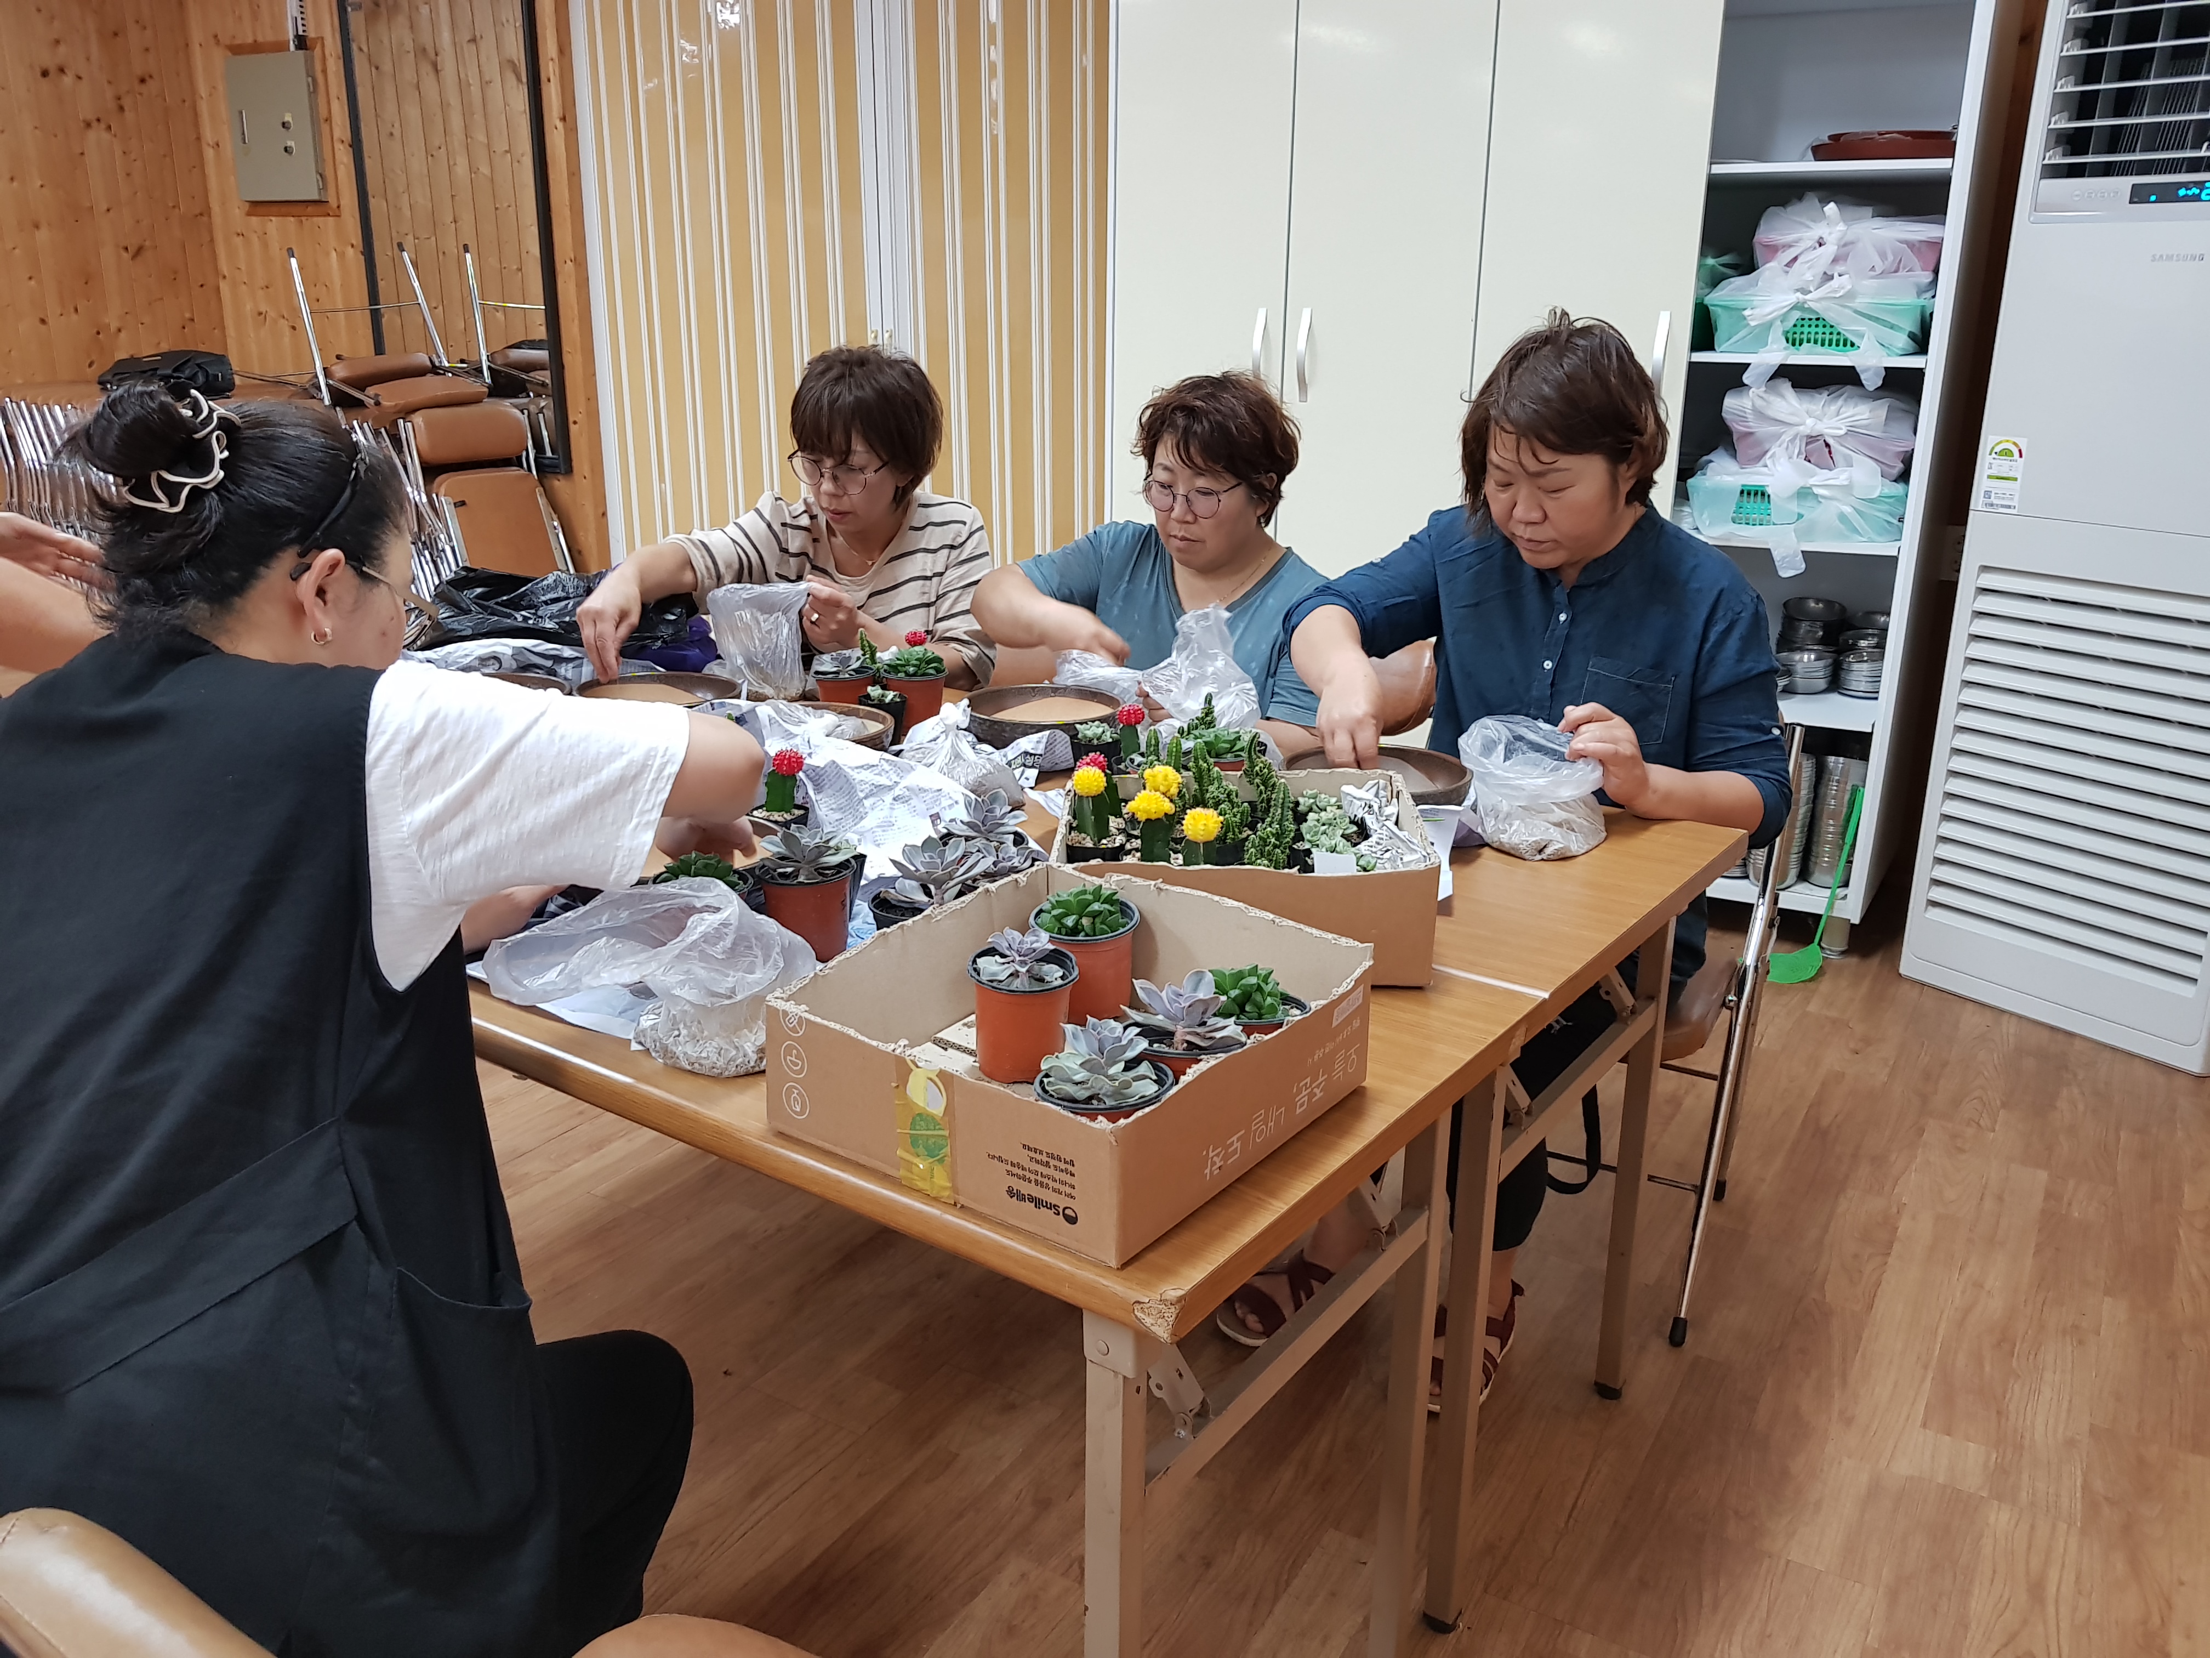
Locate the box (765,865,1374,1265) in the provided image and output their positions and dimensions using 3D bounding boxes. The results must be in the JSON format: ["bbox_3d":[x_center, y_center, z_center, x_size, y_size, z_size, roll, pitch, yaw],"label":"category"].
[{"bbox_3d":[-0.020,0.155,1.228,0.310,0.113,0.325,12,21,35],"label":"box"}]

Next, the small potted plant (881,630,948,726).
[{"bbox_3d":[-0.270,-0.201,2.350,0.098,0.145,0.098,0,17,0],"label":"small potted plant"}]

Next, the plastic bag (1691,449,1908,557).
[{"bbox_3d":[1.426,-0.678,3.390,0.390,0.200,0.290,9,19,26],"label":"plastic bag"}]

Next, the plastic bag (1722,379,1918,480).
[{"bbox_3d":[1.510,-0.840,3.503,0.365,0.180,0.270,9,18,26],"label":"plastic bag"}]

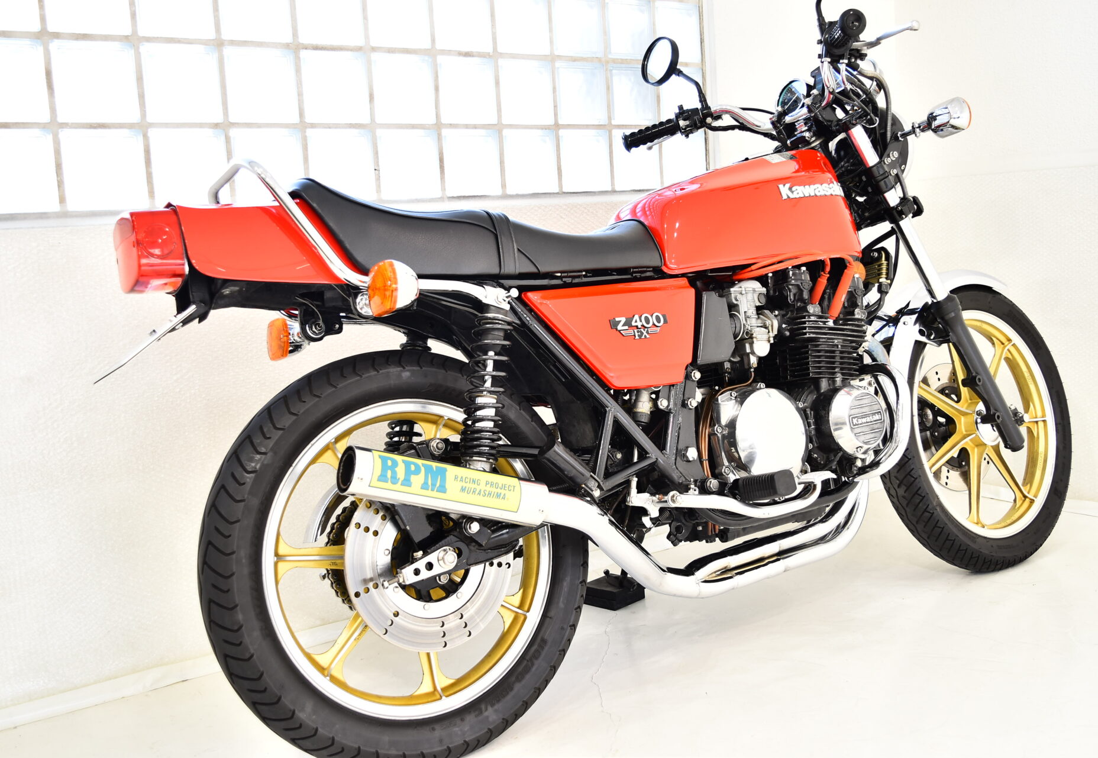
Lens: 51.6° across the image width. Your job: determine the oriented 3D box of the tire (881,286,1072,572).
[{"bbox_3d":[0.943,0.100,2.515,0.648,0.648,0.097,-8,-3,-35],"label":"tire"}]

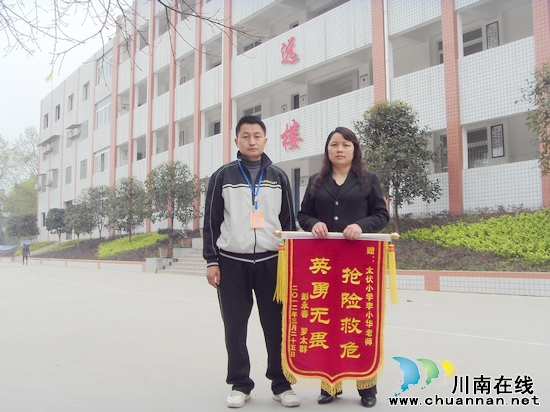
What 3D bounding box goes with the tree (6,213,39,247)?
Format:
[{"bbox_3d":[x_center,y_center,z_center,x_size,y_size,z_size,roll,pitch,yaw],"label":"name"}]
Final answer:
[{"bbox_3d":[-22.265,2.135,54.617,2.900,3.042,2.700,0,-4,0],"label":"tree"}]

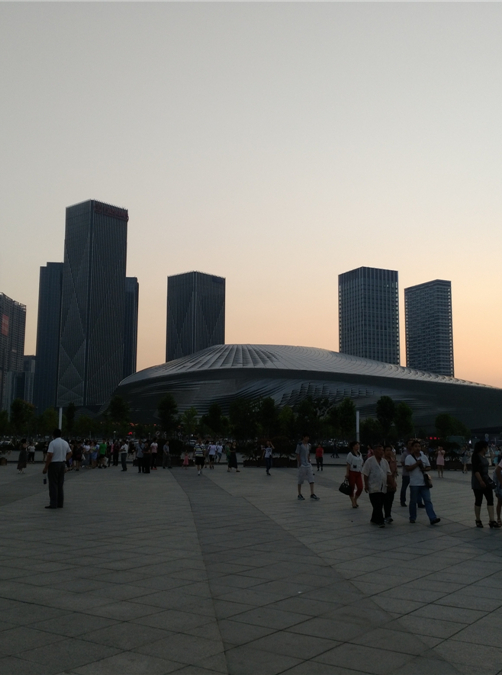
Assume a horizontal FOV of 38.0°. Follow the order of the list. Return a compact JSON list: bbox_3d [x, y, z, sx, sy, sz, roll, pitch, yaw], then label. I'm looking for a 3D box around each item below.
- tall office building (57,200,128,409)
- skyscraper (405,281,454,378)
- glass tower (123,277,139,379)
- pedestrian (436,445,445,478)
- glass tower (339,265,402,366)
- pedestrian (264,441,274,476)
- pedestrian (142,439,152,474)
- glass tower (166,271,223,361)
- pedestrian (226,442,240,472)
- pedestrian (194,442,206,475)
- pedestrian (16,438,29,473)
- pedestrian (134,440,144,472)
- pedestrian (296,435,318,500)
[{"bbox_3d":[-137.865,-12.925,636.433,38.200,205.000,41.600,-7,-11,41],"label":"tall office building"},{"bbox_3d":[170.488,25.053,694.090,18.000,152.000,50.000,4,-9,-26],"label":"skyscraper"},{"bbox_3d":[-146.284,25.502,837.437,30.000,185.000,32.000,1,-8,-4],"label":"glass tower"},{"bbox_3d":[8.569,5.597,33.005,0.480,1.520,0.360,-1,-8,8],"label":"pedestrian"},{"bbox_3d":[113.570,19.046,696.890,41.500,164.000,41.500,4,-9,-26],"label":"glass tower"},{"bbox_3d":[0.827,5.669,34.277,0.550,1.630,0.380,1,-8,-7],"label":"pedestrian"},{"bbox_3d":[-5.276,6.074,37.080,0.500,1.639,0.360,-7,-11,40],"label":"pedestrian"},{"bbox_3d":[-49.452,19.123,651.781,36.600,147.000,39.200,-7,-11,41],"label":"glass tower"},{"bbox_3d":[-0.958,6.400,39.035,0.500,1.598,0.500,-6,-10,38],"label":"pedestrian"},{"bbox_3d":[-2.380,5.550,33.837,0.580,1.700,0.480,1,-8,-3],"label":"pedestrian"},{"bbox_3d":[-11.205,5.845,35.801,0.420,1.660,0.500,4,-9,-22],"label":"pedestrian"},{"bbox_3d":[-5.508,5.894,36.277,0.520,1.660,0.360,2,-8,-14],"label":"pedestrian"},{"bbox_3d":[1.505,3.581,20.164,0.563,1.773,0.436,6,-10,-34],"label":"pedestrian"}]

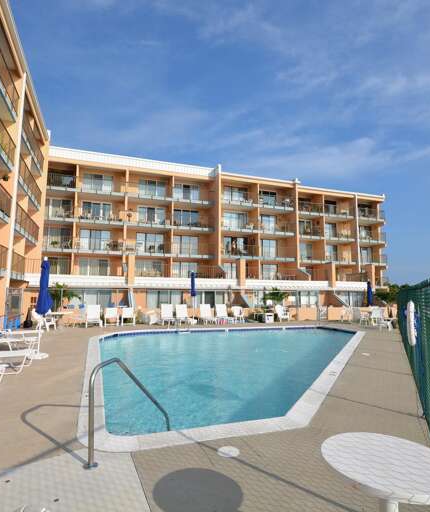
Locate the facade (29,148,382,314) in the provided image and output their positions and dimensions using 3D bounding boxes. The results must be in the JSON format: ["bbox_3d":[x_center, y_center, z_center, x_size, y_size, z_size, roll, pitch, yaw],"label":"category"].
[{"bbox_3d":[0.703,-1.071,37.585,36.000,14.300,11.500,2,-7,-18],"label":"facade"}]

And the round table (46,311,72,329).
[{"bbox_3d":[-7.409,3.077,15.040,1.120,0.730,1.120,0,-7,0],"label":"round table"}]

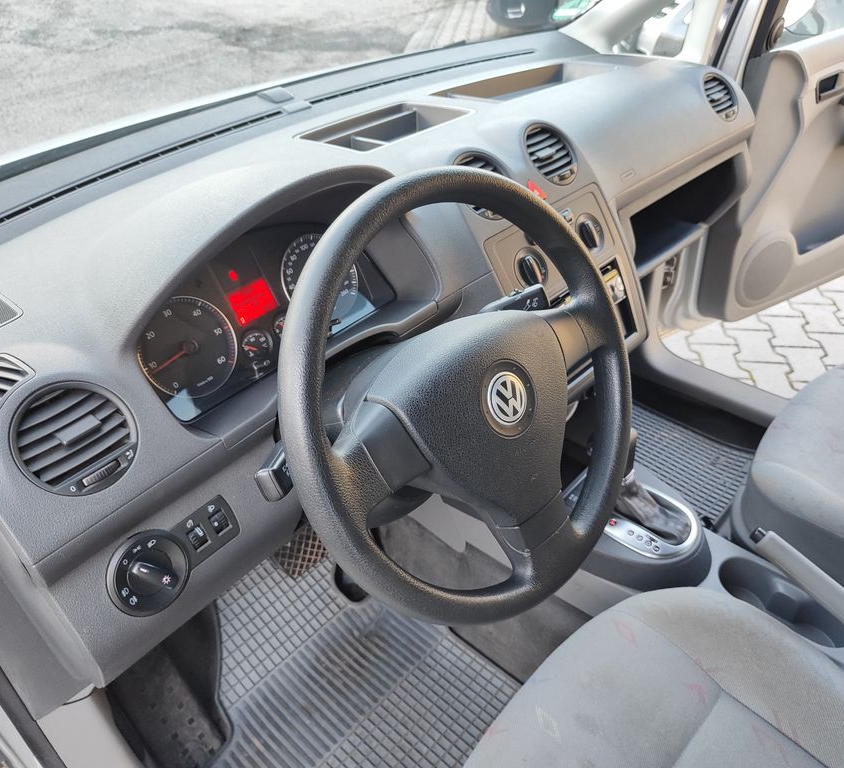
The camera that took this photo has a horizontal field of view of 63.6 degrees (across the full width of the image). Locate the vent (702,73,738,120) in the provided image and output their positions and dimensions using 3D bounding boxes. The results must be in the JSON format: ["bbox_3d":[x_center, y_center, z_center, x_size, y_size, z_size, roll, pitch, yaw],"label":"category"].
[{"bbox_3d":[0.549,-0.530,1.269,0.095,0.095,0.030,-34,6,-32],"label":"vent"}]

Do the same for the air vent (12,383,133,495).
[{"bbox_3d":[-0.292,0.047,0.573,0.095,0.095,0.030,-35,6,-37],"label":"air vent"}]

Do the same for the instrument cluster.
[{"bbox_3d":[-0.173,-0.095,0.781,0.320,0.152,0.050,-34,21,-34],"label":"instrument cluster"}]

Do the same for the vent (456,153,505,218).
[{"bbox_3d":[0.074,-0.245,0.858,0.094,0.030,0.094,-34,92,-34],"label":"vent"}]

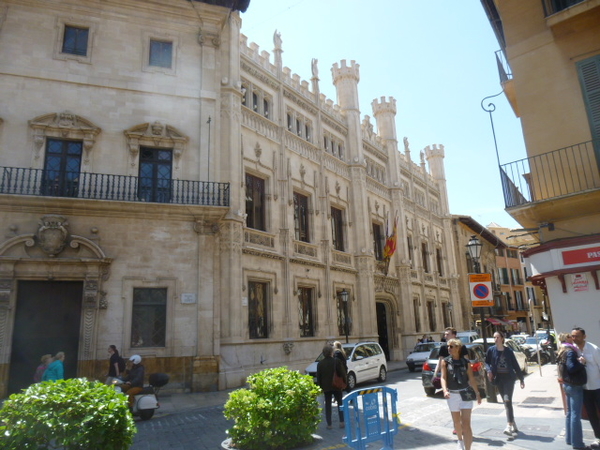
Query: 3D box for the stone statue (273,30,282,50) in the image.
[{"bbox_3d":[-1.257,-10.336,24.210,0.460,1.270,0.500,-13,-18,35],"label":"stone statue"}]

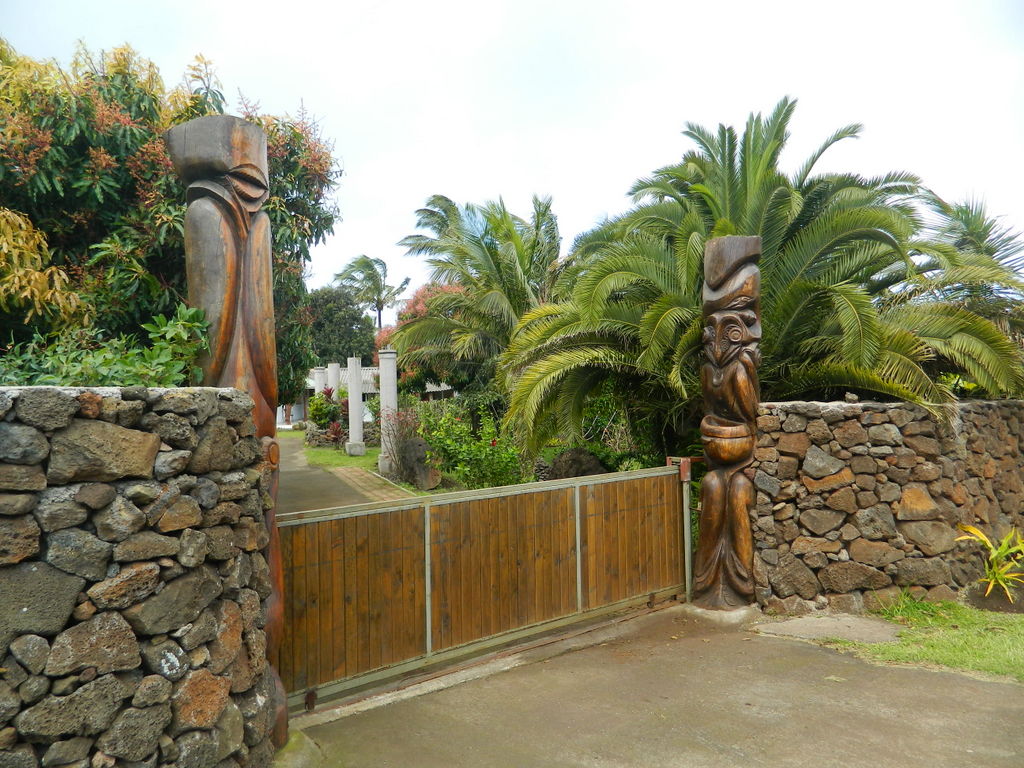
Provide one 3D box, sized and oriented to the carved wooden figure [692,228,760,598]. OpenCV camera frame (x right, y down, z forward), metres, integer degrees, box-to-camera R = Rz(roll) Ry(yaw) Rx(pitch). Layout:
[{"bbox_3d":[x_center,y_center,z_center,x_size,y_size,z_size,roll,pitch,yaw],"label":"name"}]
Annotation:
[{"bbox_3d":[1.710,0.295,5.894,0.440,2.850,0.440,-2,-1,26],"label":"carved wooden figure"}]

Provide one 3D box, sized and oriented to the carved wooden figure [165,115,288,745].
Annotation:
[{"bbox_3d":[-1.436,0.241,3.748,0.460,3.094,0.460,-1,-1,-43],"label":"carved wooden figure"}]

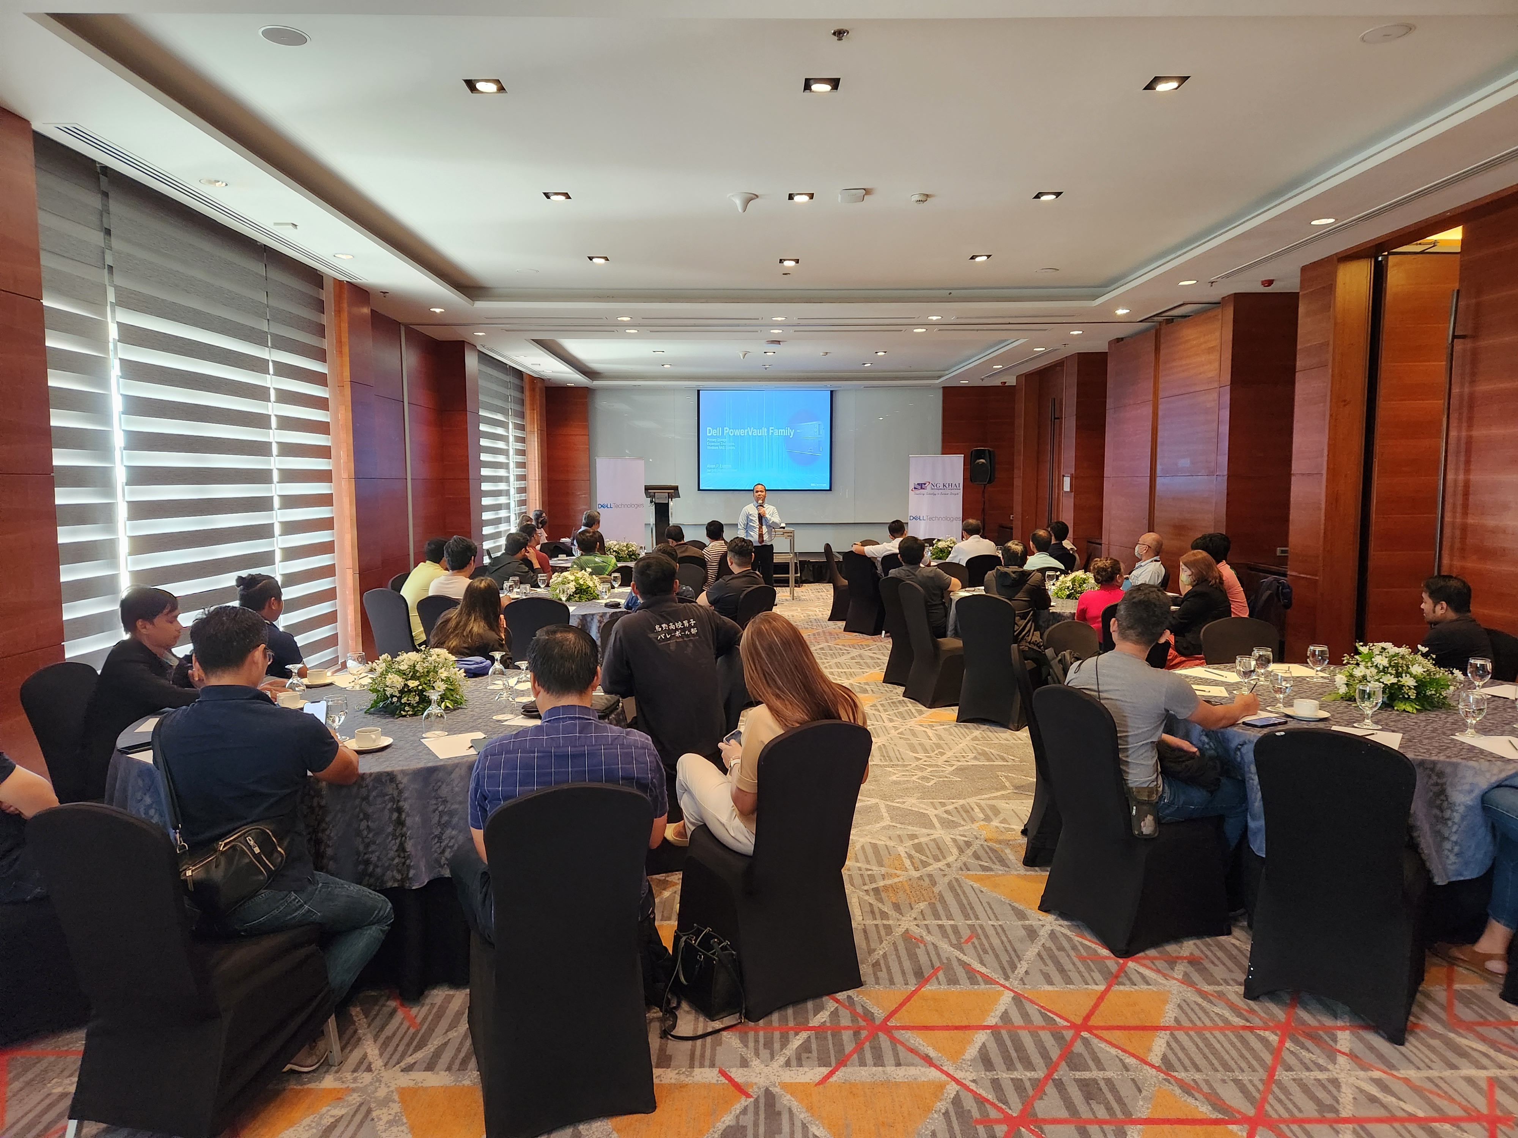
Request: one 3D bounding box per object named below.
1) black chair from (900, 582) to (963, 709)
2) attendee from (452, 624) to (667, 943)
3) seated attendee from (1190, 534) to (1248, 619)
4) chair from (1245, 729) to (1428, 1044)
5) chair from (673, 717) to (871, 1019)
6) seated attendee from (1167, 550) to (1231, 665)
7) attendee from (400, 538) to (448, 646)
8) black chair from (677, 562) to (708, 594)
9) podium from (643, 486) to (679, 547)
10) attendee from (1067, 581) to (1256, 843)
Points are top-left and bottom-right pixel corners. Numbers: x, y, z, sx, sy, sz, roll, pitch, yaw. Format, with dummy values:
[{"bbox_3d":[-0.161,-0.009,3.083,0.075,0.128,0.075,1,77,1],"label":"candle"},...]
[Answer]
[{"bbox_3d":[1.402,0.550,7.743,0.580,0.925,0.440,-2,5,-21],"label":"black chair"},{"bbox_3d":[-0.557,0.789,2.982,0.600,1.270,0.820,-1,5,-11],"label":"attendee"},{"bbox_3d":[3.060,0.397,7.083,0.820,1.290,0.520,3,6,28],"label":"seated attendee"},{"bbox_3d":[1.881,0.927,3.250,0.440,0.930,0.550,4,7,40],"label":"chair"},{"bbox_3d":[0.063,0.920,3.401,0.440,0.930,0.550,-3,6,-29],"label":"chair"},{"bbox_3d":[2.851,0.480,6.730,0.800,1.230,0.550,3,6,30],"label":"seated attendee"},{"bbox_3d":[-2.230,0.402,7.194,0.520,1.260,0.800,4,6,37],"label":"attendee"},{"bbox_3d":[-0.829,0.437,8.995,0.470,0.930,0.580,3,6,30],"label":"black chair"},{"bbox_3d":[-1.662,-0.808,17.196,0.600,1.230,0.500,0,5,0],"label":"podium"},{"bbox_3d":[1.544,0.699,3.890,0.760,1.300,0.530,-3,6,-31],"label":"attendee"}]

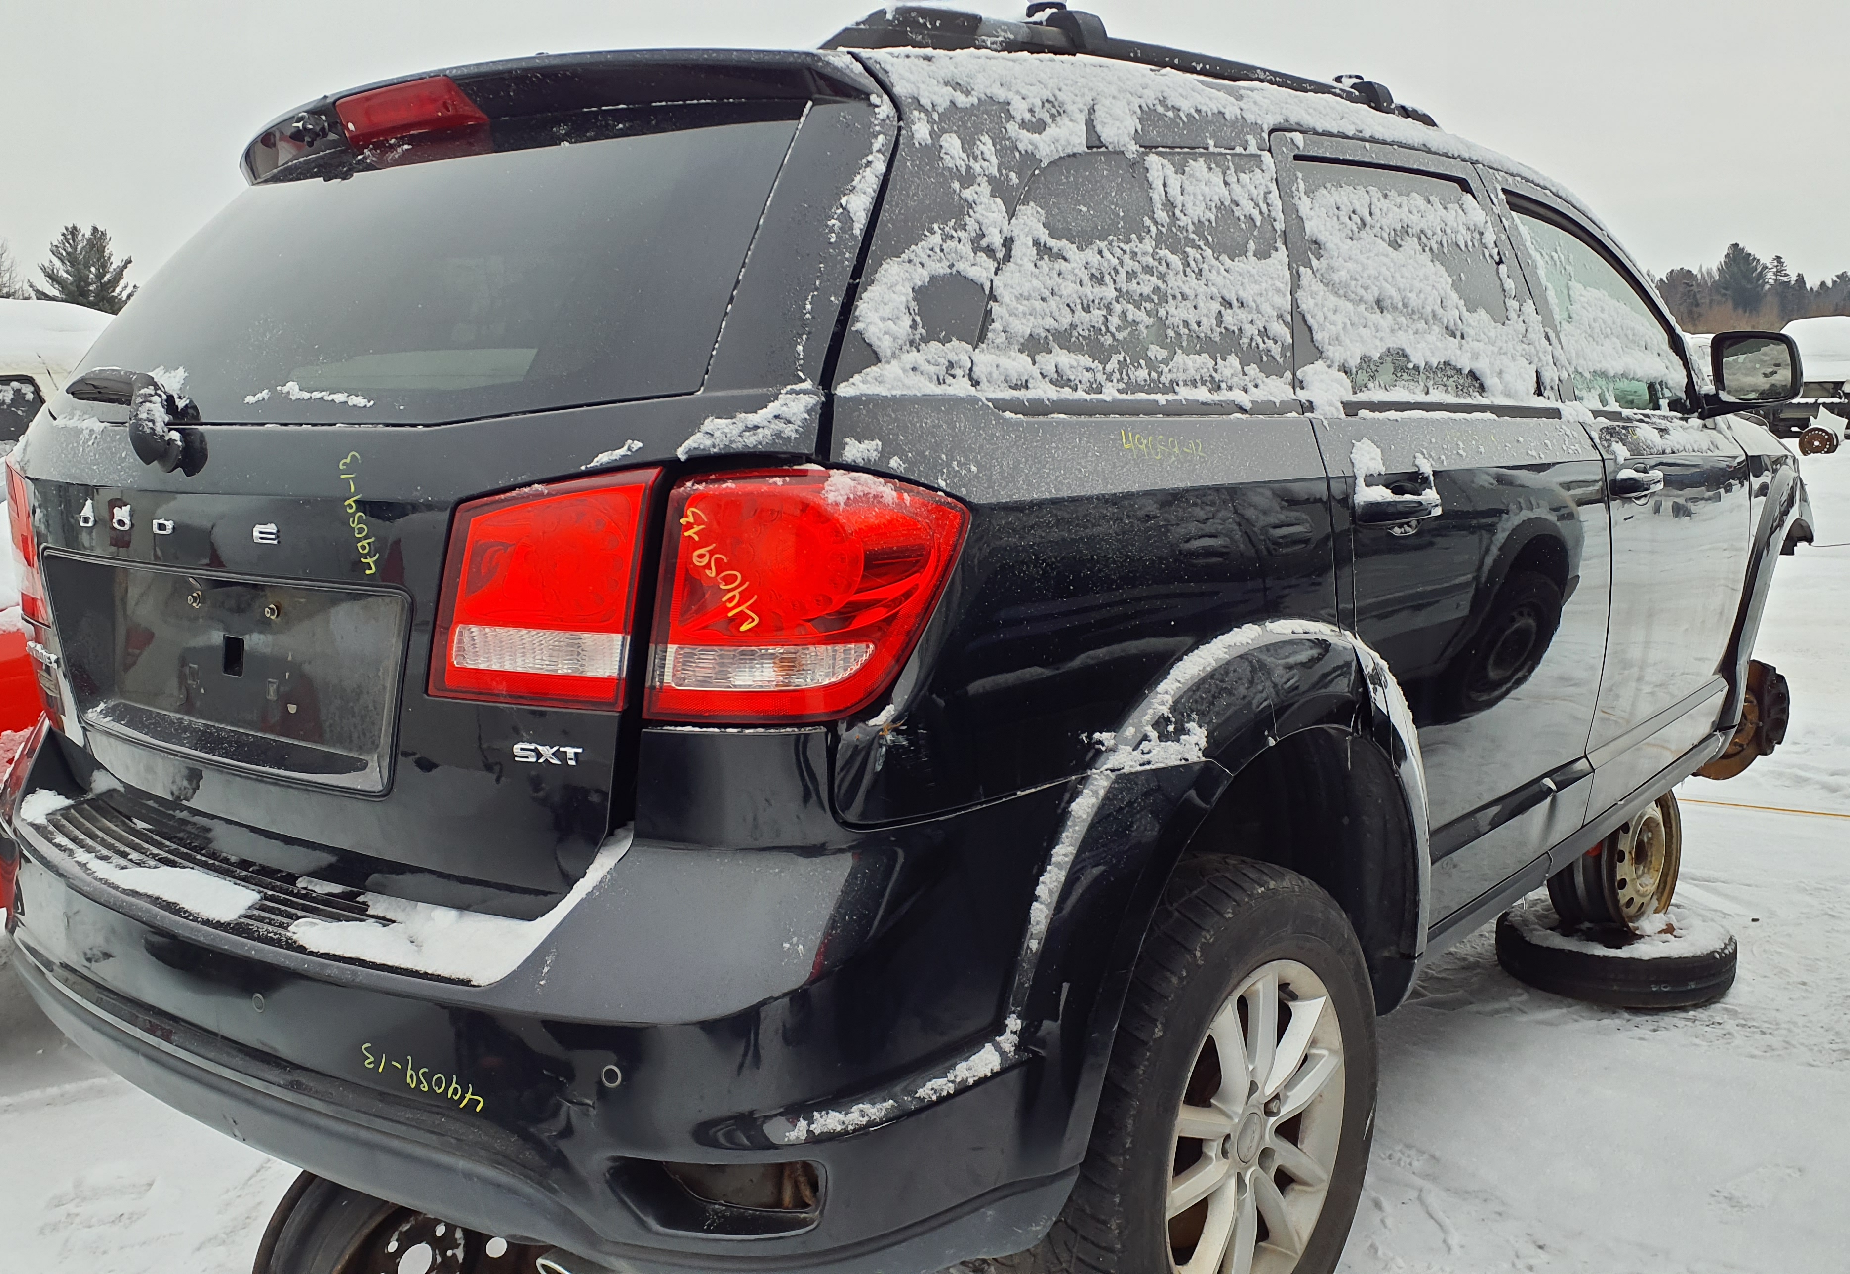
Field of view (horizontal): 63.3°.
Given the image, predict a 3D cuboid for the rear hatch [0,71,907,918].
[{"bbox_3d":[-0.679,-0.252,1.854,1.550,0.920,0.540,6,11,40],"label":"rear hatch"}]

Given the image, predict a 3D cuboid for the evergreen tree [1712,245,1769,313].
[{"bbox_3d":[89.779,-38.276,165.000,6.200,10.200,6.200,-1,11,0],"label":"evergreen tree"}]

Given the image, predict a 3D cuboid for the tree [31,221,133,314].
[{"bbox_3d":[-50.499,-21.165,90.000,6.000,7.400,6.000,-1,11,0],"label":"tree"}]

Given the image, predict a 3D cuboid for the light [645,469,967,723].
[{"bbox_3d":[-0.104,-0.042,1.314,0.165,0.230,0.280,6,11,40],"label":"light"}]

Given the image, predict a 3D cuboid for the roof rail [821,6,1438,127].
[{"bbox_3d":[0.413,-0.800,2.135,0.090,0.115,1.620,6,15,40],"label":"roof rail"}]

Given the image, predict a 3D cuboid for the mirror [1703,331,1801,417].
[{"bbox_3d":[1.776,-0.560,3.220,0.200,0.185,0.140,6,11,40],"label":"mirror"}]

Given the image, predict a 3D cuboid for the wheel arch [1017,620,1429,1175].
[{"bbox_3d":[0.368,0.270,1.849,0.180,0.610,1.000,6,11,40],"label":"wheel arch"}]

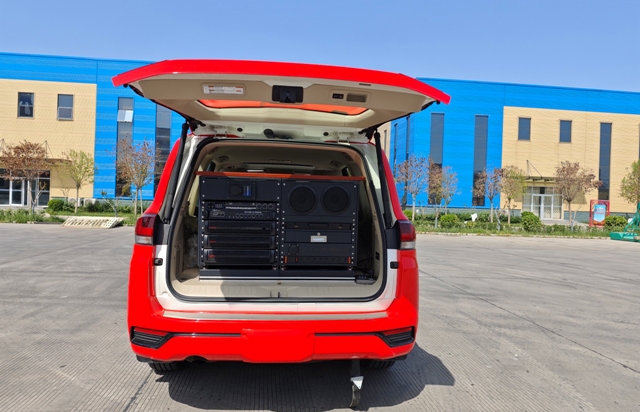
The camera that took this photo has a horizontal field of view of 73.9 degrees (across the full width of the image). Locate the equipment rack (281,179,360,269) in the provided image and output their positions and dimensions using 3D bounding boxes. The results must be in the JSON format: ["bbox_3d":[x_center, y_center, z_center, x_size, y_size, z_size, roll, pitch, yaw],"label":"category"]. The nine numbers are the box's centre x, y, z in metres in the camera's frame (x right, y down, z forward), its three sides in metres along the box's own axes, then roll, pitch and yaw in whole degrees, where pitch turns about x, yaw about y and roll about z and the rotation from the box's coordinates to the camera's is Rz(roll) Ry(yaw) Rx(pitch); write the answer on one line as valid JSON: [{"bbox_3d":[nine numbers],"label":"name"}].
[{"bbox_3d":[-0.024,0.113,3.018,0.510,0.580,0.500,2,1,-6],"label":"equipment rack"}]

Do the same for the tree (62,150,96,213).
[{"bbox_3d":[-15.757,-1.585,27.800,2.220,4.086,2.109,2,1,-6],"label":"tree"}]

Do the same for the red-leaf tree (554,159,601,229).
[{"bbox_3d":[15.473,-0.630,25.500,2.734,4.198,2.597,2,1,-6],"label":"red-leaf tree"}]

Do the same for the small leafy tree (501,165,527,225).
[{"bbox_3d":[13.425,-0.798,29.500,1.750,4.163,1.662,2,1,-6],"label":"small leafy tree"}]

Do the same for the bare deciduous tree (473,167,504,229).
[{"bbox_3d":[10.930,-0.614,27.500,1.945,3.881,1.848,2,1,-6],"label":"bare deciduous tree"}]

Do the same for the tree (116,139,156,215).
[{"bbox_3d":[-11.965,-1.831,27.800,2.600,4.904,2.470,2,1,-6],"label":"tree"}]

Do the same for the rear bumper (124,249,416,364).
[{"bbox_3d":[-0.286,0.557,2.576,1.900,0.580,0.540,2,1,-6],"label":"rear bumper"}]

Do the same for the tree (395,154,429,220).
[{"bbox_3d":[6.241,-1.228,29.000,2.249,4.570,2.137,2,1,-6],"label":"tree"}]

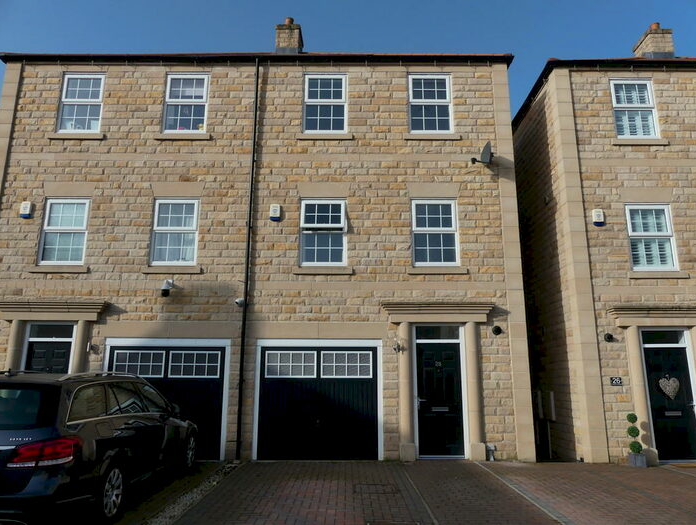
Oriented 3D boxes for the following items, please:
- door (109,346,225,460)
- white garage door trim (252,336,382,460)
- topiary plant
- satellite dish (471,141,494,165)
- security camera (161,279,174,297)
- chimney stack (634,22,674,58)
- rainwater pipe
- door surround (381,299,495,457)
[{"bbox_3d":[-3.305,2.509,9.091,2.130,1.970,0.060,0,-13,0],"label":"door"},{"bbox_3d":[-0.515,2.446,9.088,2.290,2.100,0.100,0,-13,0],"label":"white garage door trim"},{"bbox_3d":[4.835,2.879,8.497,0.215,0.660,0.215,0,-13,0],"label":"topiary plant"},{"bbox_3d":[2.575,-2.077,9.643,0.430,0.470,0.460,4,-13,-17],"label":"satellite dish"},{"bbox_3d":[-3.297,0.473,9.241,0.155,0.310,0.290,0,-13,0],"label":"security camera"},{"bbox_3d":[9.220,-6.575,15.254,0.700,1.500,0.770,0,-13,0],"label":"chimney stack"},{"bbox_3d":[-1.857,-0.407,9.511,0.075,7.800,0.085,0,-13,0],"label":"rainwater pipe"},{"bbox_3d":[1.610,2.078,8.861,2.030,2.700,0.300,0,-13,0],"label":"door surround"}]

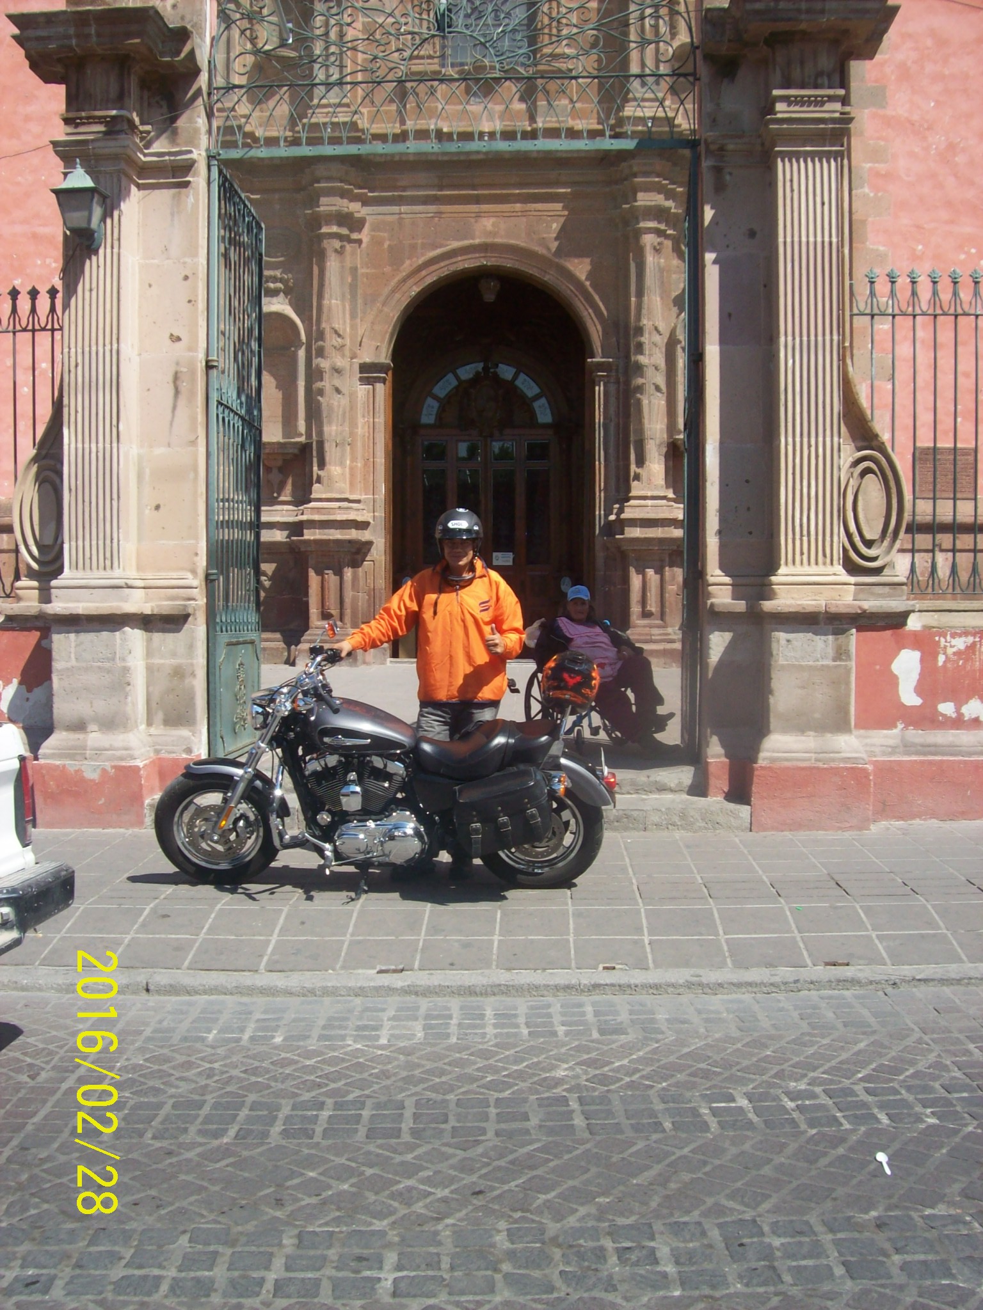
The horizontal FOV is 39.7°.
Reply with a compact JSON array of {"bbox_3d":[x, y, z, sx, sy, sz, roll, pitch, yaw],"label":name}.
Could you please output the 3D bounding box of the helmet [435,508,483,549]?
[{"bbox_3d":[-0.161,-0.619,6.700,0.235,0.215,0.285,0,3,3],"label":"helmet"}]

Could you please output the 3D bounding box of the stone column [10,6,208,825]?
[{"bbox_3d":[-2.180,-1.317,8.109,1.020,4.600,0.850,0,3,1],"label":"stone column"}]

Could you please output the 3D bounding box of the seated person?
[{"bbox_3d":[0.728,0.085,9.100,0.880,1.120,0.620,3,4,44],"label":"seated person"}]

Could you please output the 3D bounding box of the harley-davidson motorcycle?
[{"bbox_3d":[-0.495,0.527,6.319,2.200,1.180,0.880,0,3,1],"label":"harley-davidson motorcycle"}]

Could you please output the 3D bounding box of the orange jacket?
[{"bbox_3d":[-0.276,-0.119,6.740,0.870,0.720,0.360,0,3,9],"label":"orange jacket"}]

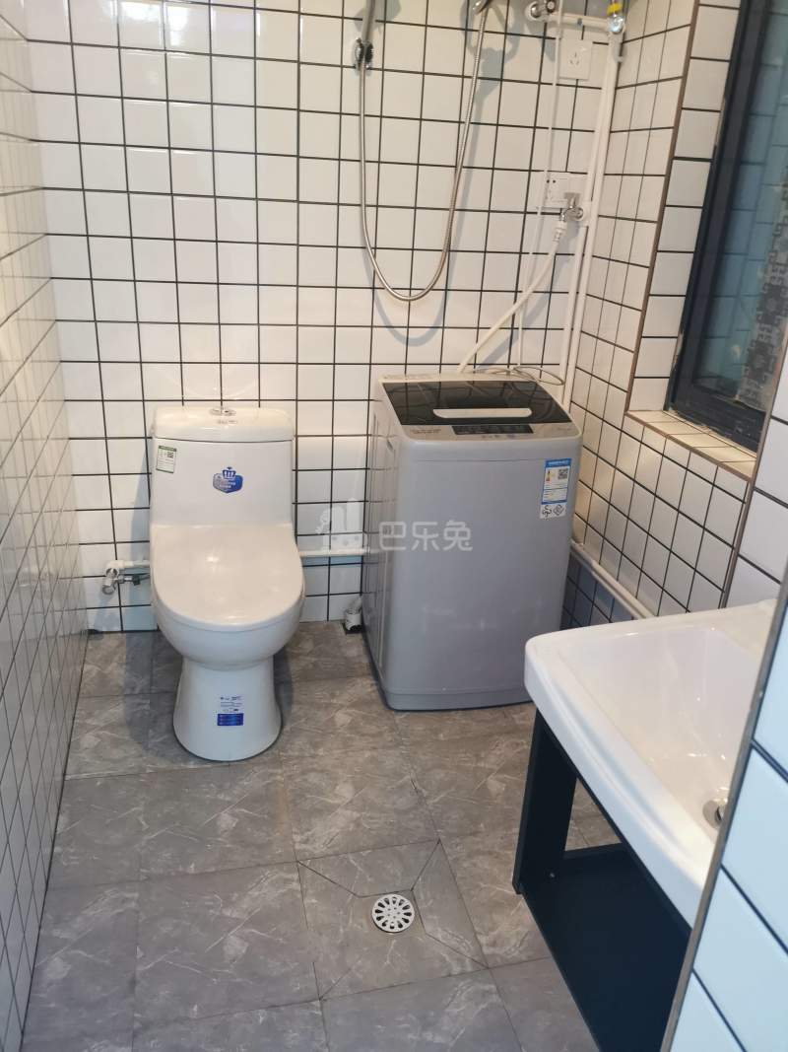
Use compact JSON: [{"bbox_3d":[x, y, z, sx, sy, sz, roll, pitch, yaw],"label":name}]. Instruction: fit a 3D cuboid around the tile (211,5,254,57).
[{"bbox_3d":[-0.365,-1.122,1.865,0.098,0.098,0.010,-2,24,-12],"label":"tile"}]

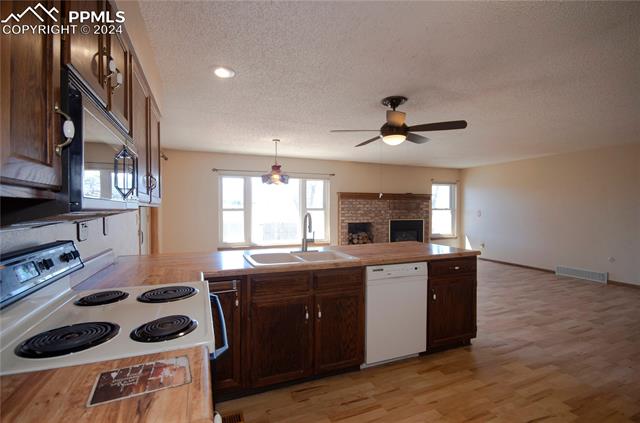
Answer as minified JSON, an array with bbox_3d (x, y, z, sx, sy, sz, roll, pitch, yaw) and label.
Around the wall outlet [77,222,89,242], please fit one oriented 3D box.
[{"bbox_3d":[-1.395,0.121,1.665,0.020,0.115,0.105,0,0,-21],"label":"wall outlet"}]

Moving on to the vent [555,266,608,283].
[{"bbox_3d":[4.950,1.184,5.392,0.050,0.185,0.800,0,0,-21],"label":"vent"}]

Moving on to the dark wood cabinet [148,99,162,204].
[{"bbox_3d":[-1.379,-0.413,2.067,0.320,0.750,0.420,0,0,-21],"label":"dark wood cabinet"}]

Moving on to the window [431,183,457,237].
[{"bbox_3d":[3.367,-0.030,7.723,0.870,1.430,0.120,0,0,-21],"label":"window"}]

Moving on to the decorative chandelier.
[{"bbox_3d":[-0.709,-0.789,4.579,0.460,0.720,0.460,0,0,-21],"label":"decorative chandelier"}]

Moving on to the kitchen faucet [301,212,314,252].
[{"bbox_3d":[-0.083,0.196,2.587,0.130,0.365,0.200,0,0,-21],"label":"kitchen faucet"}]

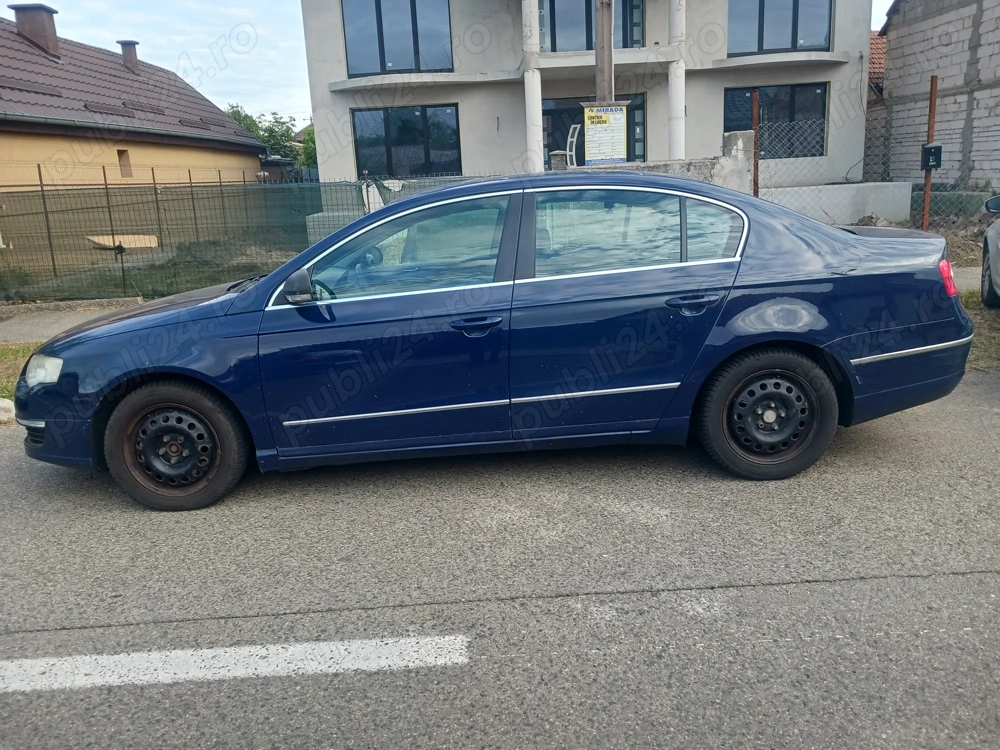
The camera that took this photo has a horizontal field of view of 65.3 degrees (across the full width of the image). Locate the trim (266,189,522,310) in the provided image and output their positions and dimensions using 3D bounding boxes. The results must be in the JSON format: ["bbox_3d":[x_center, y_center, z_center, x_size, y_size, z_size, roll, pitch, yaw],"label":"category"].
[{"bbox_3d":[-0.462,-0.564,3.476,1.165,0.510,0.075,-3,-14,0],"label":"trim"}]

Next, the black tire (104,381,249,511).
[{"bbox_3d":[-1.481,0.319,3.614,0.622,0.620,0.205,-3,12,0],"label":"black tire"}]

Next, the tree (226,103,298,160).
[{"bbox_3d":[-11.660,-10.360,38.680,4.200,5.900,4.000,-2,13,0],"label":"tree"}]

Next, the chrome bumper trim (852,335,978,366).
[{"bbox_3d":[1.886,-0.115,3.528,0.670,0.045,0.140,-8,12,-9],"label":"chrome bumper trim"}]

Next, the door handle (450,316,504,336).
[{"bbox_3d":[-0.101,-0.211,3.392,0.232,0.080,0.055,-6,12,1],"label":"door handle"}]

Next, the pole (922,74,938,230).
[{"bbox_3d":[6.405,-3.177,11.665,0.095,2.450,0.095,-3,12,0],"label":"pole"}]

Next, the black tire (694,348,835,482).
[{"bbox_3d":[1.224,0.172,3.613,0.622,0.620,0.205,-3,12,0],"label":"black tire"}]

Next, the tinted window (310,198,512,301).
[{"bbox_3d":[-0.387,-0.566,3.477,0.900,0.455,0.050,-3,-14,0],"label":"tinted window"}]

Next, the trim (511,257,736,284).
[{"bbox_3d":[0.558,-0.460,3.412,0.990,0.026,0.030,-6,12,1],"label":"trim"}]

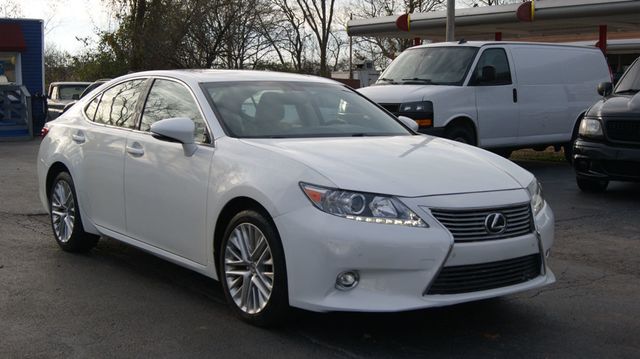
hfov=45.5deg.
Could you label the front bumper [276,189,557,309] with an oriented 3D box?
[{"bbox_3d":[0.723,0.336,4.053,1.800,0.560,0.620,-3,6,-37],"label":"front bumper"}]

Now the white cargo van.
[{"bbox_3d":[2.911,-1.325,13.324,5.680,2.080,2.030,-5,8,-42],"label":"white cargo van"}]

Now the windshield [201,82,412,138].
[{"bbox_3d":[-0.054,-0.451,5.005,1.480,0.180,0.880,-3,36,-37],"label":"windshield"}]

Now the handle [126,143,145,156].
[{"bbox_3d":[-1.236,-0.194,5.077,0.060,0.060,0.220,-3,6,-37],"label":"handle"}]

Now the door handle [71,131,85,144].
[{"bbox_3d":[-1.880,-0.314,5.924,0.060,0.060,0.220,-3,6,-37],"label":"door handle"}]

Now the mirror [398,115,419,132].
[{"bbox_3d":[0.686,-0.364,5.634,0.250,0.210,0.170,-3,6,-37],"label":"mirror"}]

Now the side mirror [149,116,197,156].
[{"bbox_3d":[-0.844,-0.243,4.438,0.250,0.210,0.170,-3,6,-37],"label":"side mirror"}]

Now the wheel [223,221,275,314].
[{"bbox_3d":[-0.303,0.468,4.083,0.200,0.490,0.490,-3,6,-37],"label":"wheel"}]

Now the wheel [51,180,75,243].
[{"bbox_3d":[-2.022,0.260,6.309,0.200,0.490,0.490,-3,6,-37],"label":"wheel"}]

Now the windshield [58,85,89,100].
[{"bbox_3d":[-7.405,-2.679,23.500,1.400,0.620,0.200,-2,-35,-29],"label":"windshield"}]

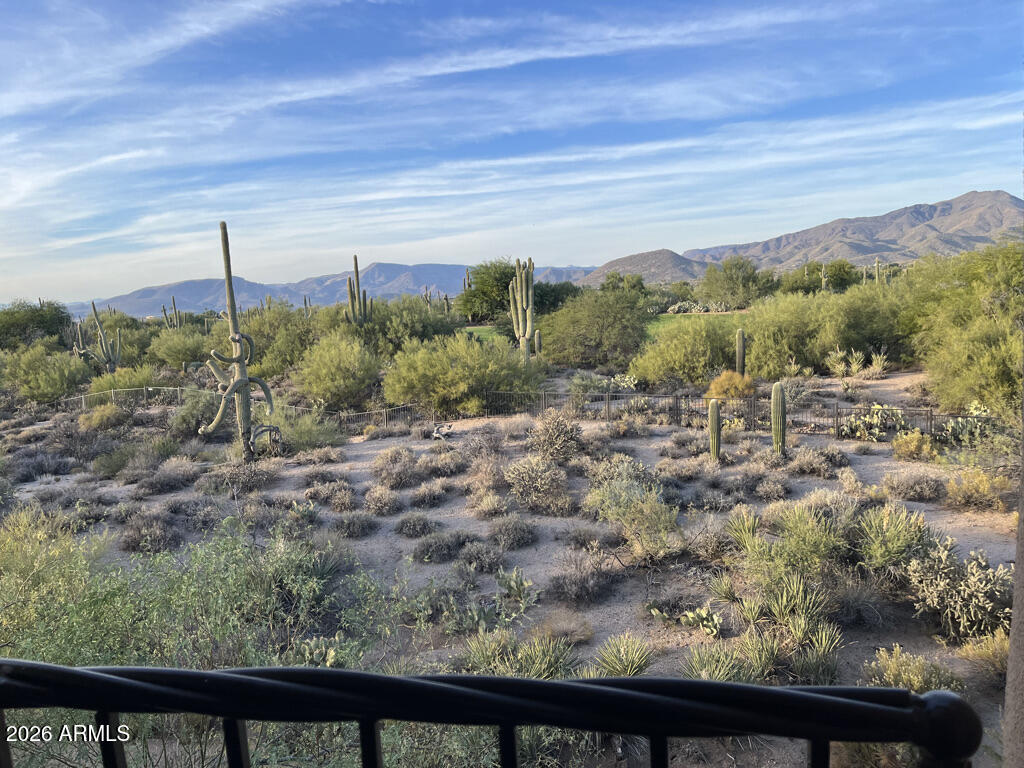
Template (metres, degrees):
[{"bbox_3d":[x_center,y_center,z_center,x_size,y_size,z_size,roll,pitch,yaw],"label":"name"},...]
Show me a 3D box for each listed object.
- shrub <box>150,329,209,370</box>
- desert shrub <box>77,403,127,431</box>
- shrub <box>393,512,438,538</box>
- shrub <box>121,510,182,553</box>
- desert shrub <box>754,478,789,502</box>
[{"bbox_3d":[-28.186,-2.873,65.000,4.900,3.500,4.500,0,6,0],"label":"shrub"},{"bbox_3d":[-19.495,1.447,36.514,2.349,1.148,2.178,0,6,0],"label":"desert shrub"},{"bbox_3d":[-1.938,2.805,15.442,0.845,0.420,0.760,-4,7,-8],"label":"shrub"},{"bbox_3d":[-7.301,2.938,15.576,1.259,0.722,1.133,-7,8,-26],"label":"shrub"},{"bbox_3d":[6.418,2.600,19.024,0.805,0.512,0.725,0,6,0],"label":"desert shrub"}]

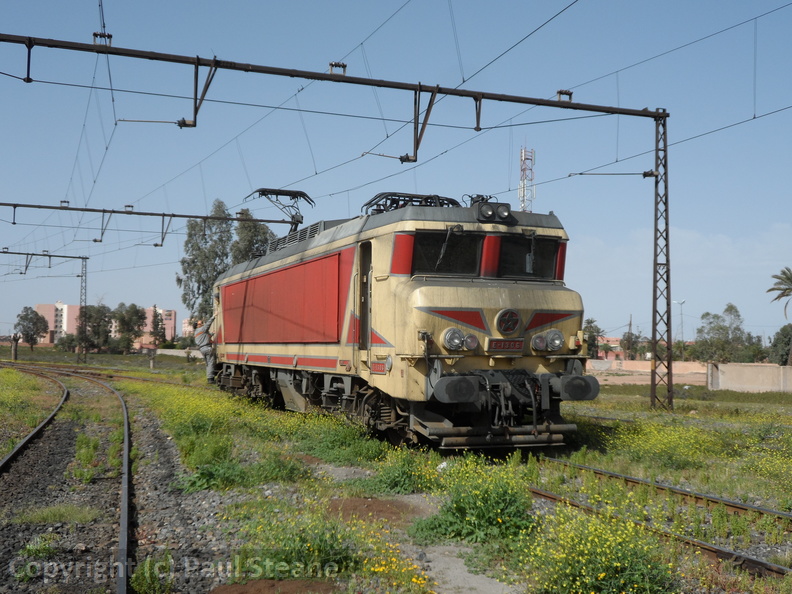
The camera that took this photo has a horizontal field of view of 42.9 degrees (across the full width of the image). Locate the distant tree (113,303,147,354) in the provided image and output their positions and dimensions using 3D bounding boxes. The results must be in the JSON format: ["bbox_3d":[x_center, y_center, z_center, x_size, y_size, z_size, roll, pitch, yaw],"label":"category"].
[{"bbox_3d":[-40.238,4.756,152.000,5.134,7.851,4.980,1,-3,-15],"label":"distant tree"}]

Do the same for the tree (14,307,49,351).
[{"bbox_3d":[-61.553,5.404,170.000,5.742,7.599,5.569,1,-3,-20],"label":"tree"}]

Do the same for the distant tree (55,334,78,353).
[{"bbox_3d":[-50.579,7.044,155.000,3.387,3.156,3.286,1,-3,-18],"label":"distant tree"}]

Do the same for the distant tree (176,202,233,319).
[{"bbox_3d":[-21.305,-2.114,112.000,6.230,17.689,6.043,1,-3,-11],"label":"distant tree"}]

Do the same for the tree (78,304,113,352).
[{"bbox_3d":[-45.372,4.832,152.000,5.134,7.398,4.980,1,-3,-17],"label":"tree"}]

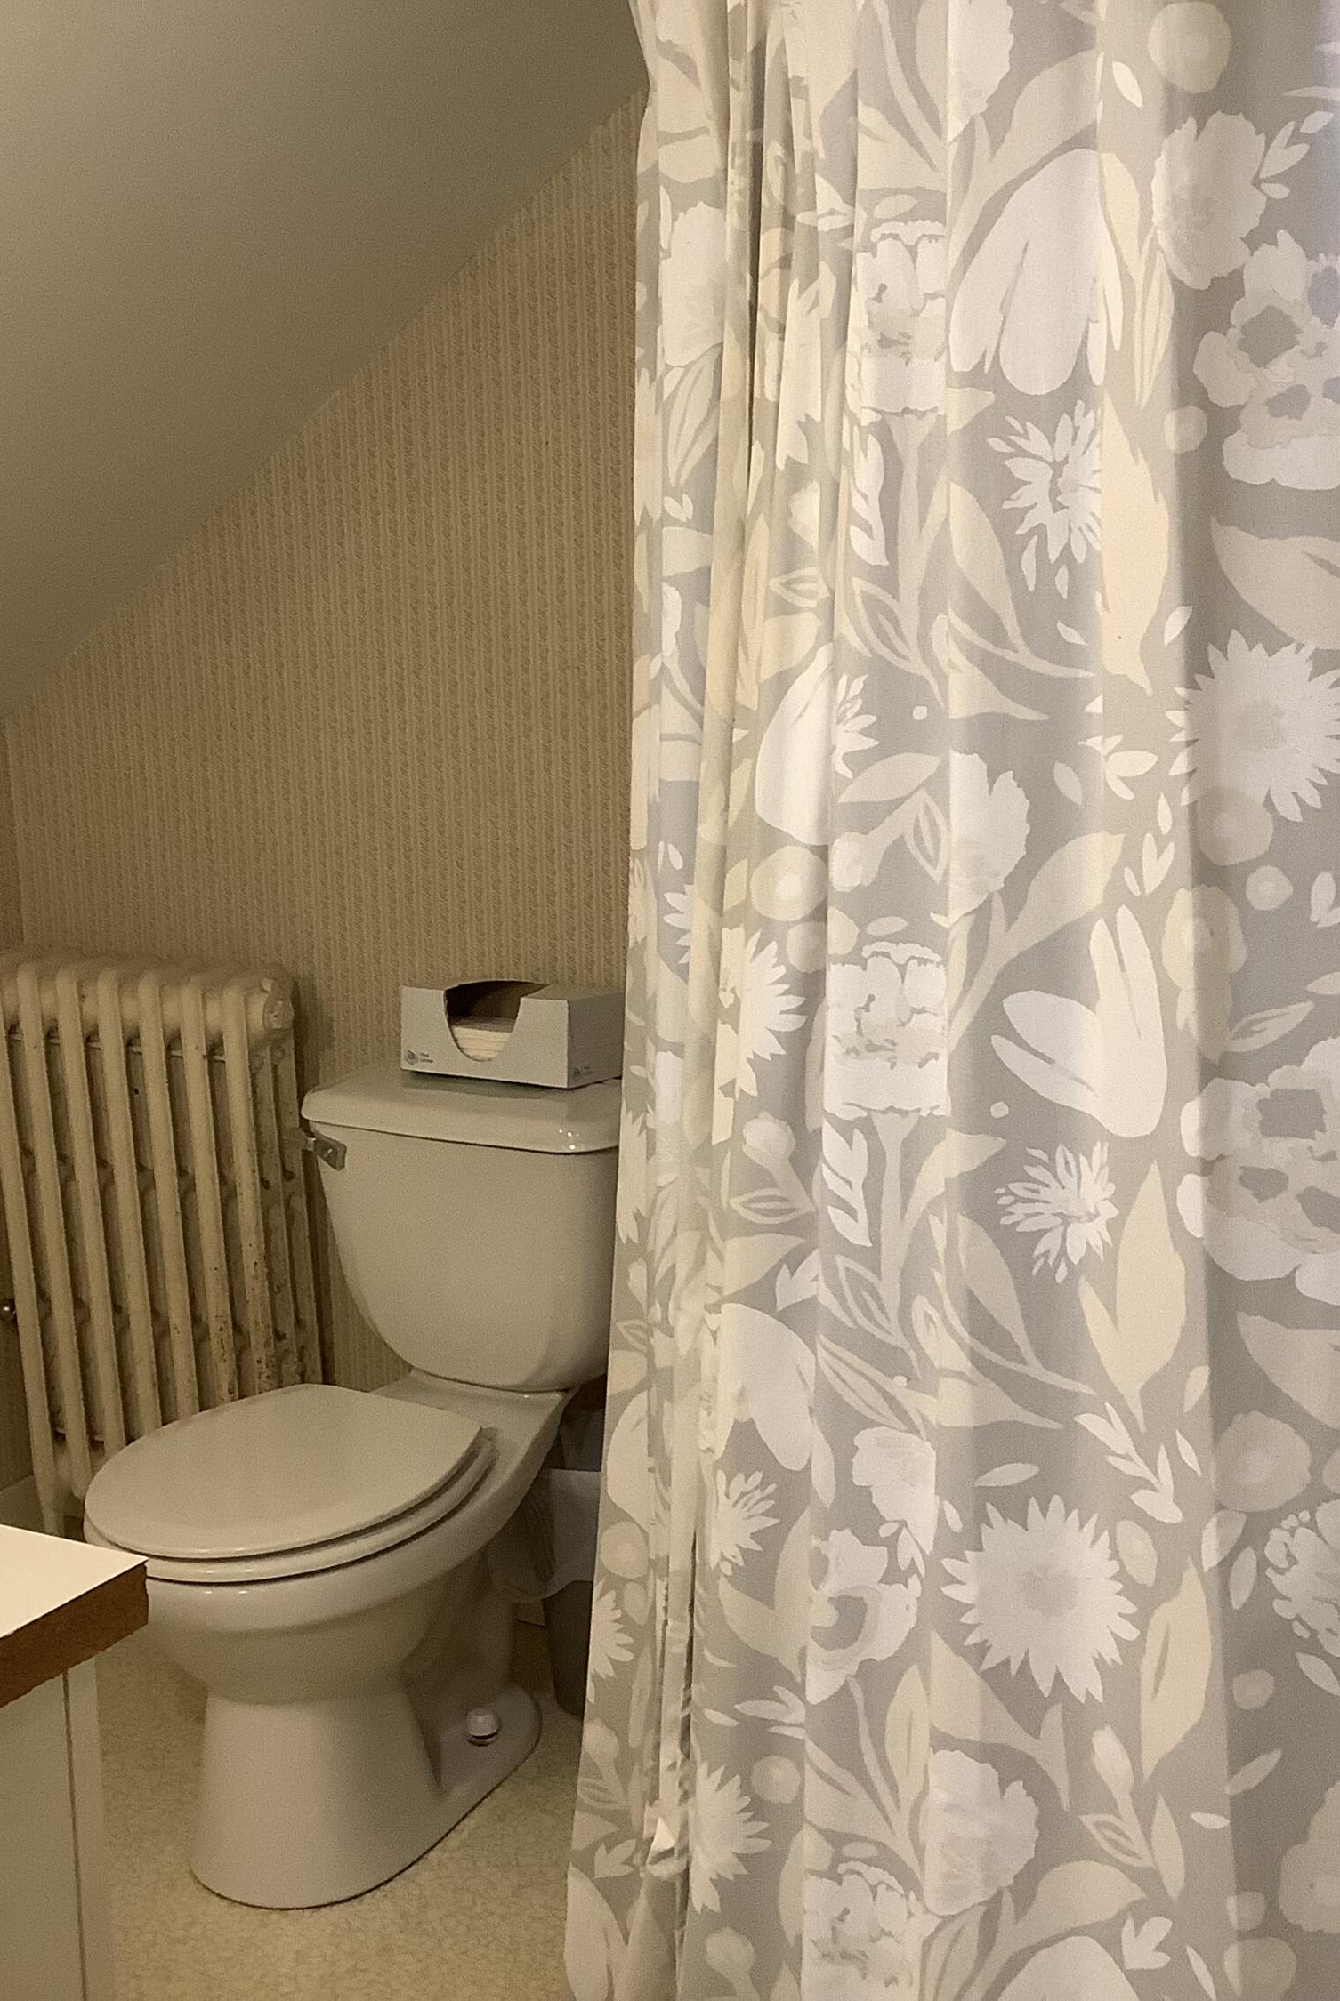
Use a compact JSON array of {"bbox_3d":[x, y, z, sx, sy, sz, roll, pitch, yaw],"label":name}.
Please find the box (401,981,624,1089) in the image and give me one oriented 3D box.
[{"bbox_3d":[-0.178,0.036,2.768,0.230,0.097,0.122,5,11,31],"label":"box"}]

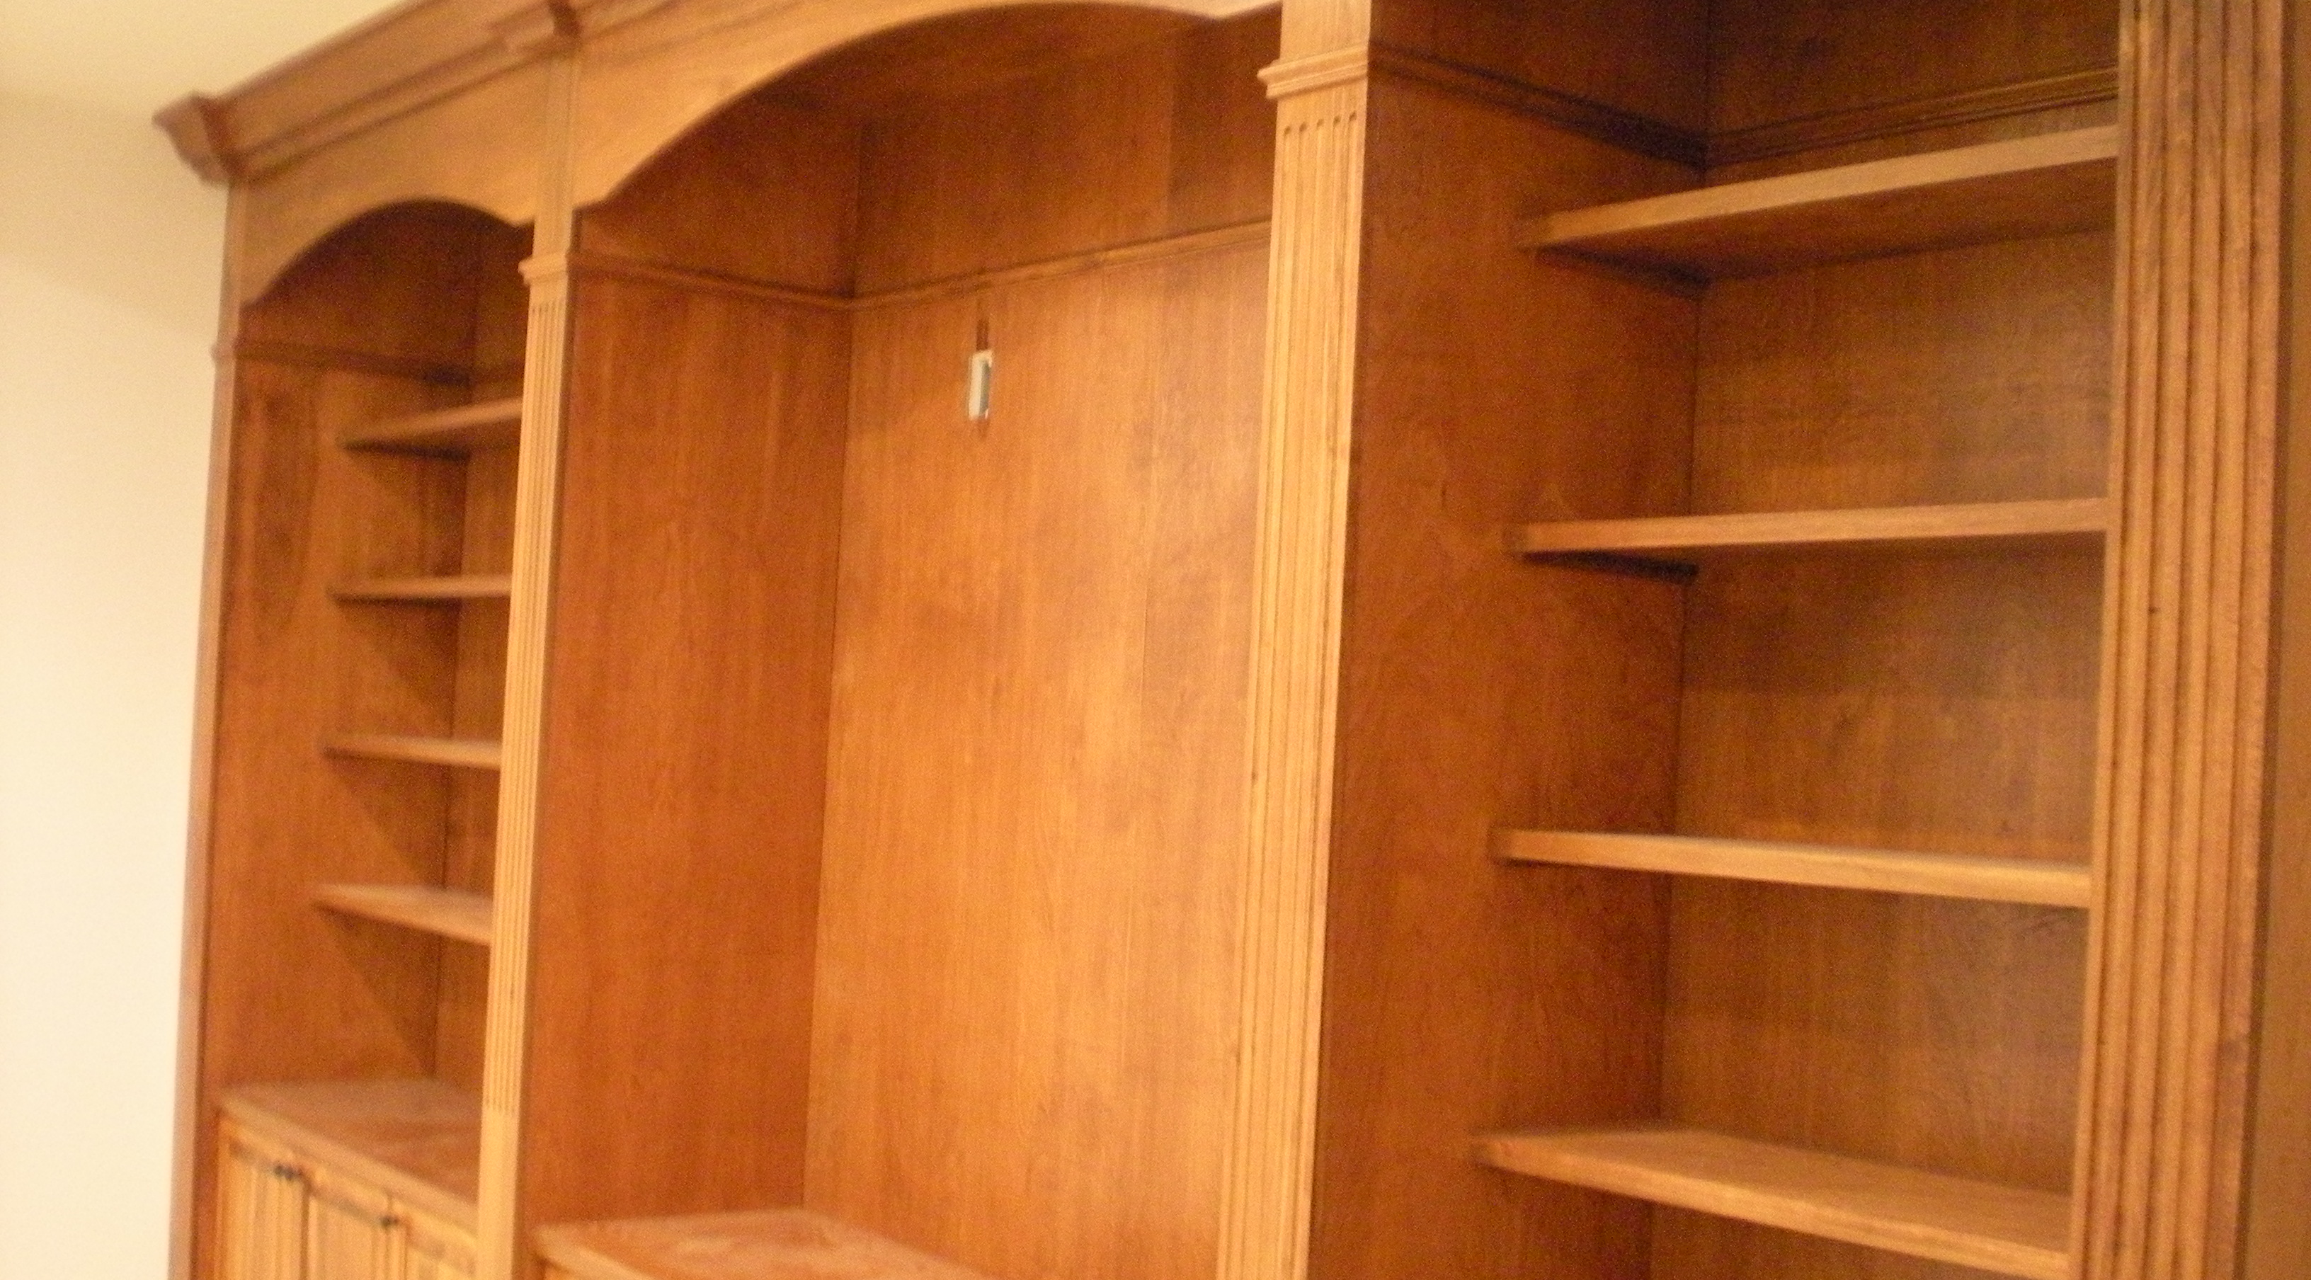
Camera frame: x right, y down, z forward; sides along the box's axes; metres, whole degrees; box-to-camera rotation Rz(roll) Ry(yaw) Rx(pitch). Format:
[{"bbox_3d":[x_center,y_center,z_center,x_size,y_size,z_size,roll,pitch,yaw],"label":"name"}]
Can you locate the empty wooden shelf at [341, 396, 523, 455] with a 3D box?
[{"bbox_3d":[-1.143,-0.415,4.823,0.282,0.027,1.375,5,-3,-39],"label":"empty wooden shelf"}]

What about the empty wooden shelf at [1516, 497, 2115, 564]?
[{"bbox_3d":[0.743,-0.097,2.460,0.277,0.025,0.810,5,-3,-39],"label":"empty wooden shelf"}]

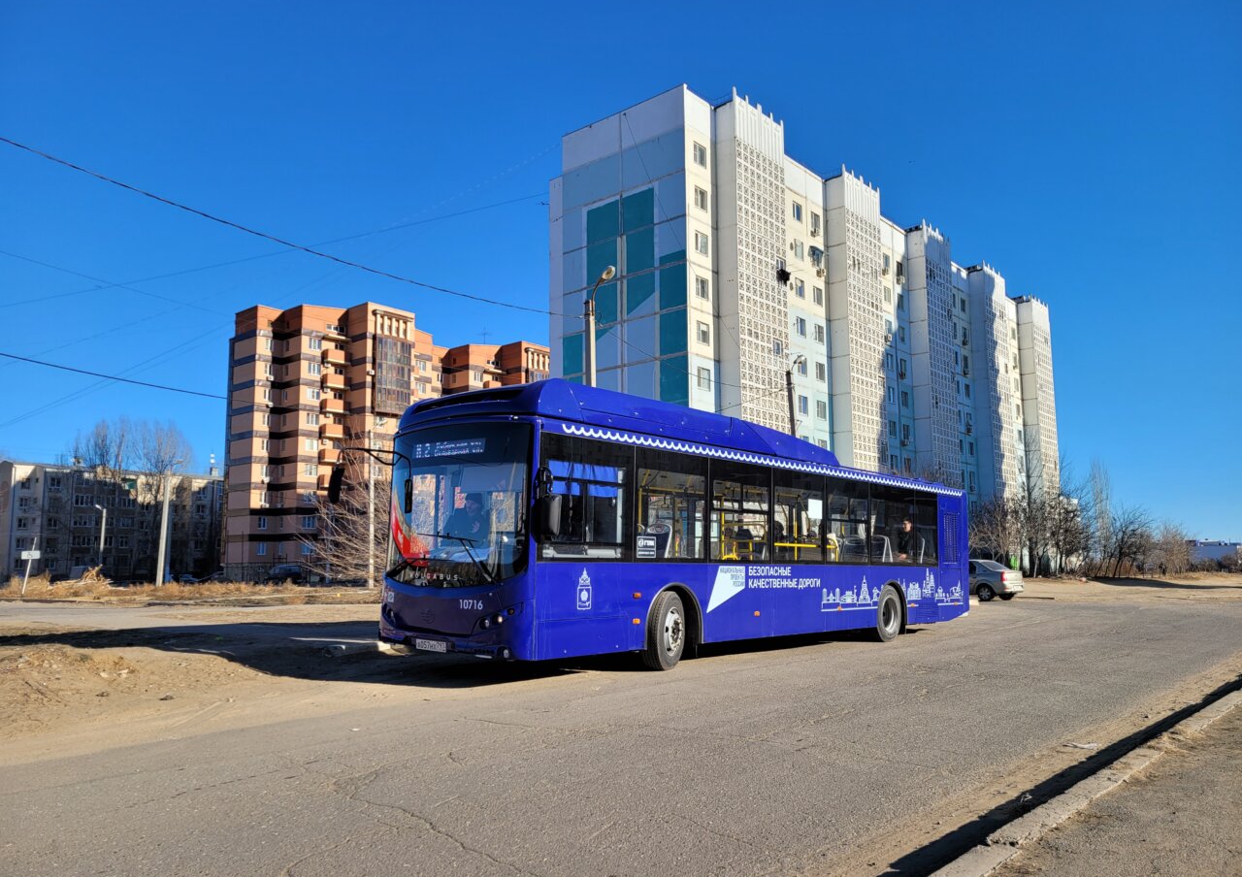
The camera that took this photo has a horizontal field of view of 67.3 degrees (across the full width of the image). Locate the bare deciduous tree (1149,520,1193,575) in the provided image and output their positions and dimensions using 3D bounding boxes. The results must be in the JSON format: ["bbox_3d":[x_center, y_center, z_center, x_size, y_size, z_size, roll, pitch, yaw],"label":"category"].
[{"bbox_3d":[47.043,9.504,80.355,3.828,4.848,3.828,0,-8,0],"label":"bare deciduous tree"}]

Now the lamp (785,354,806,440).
[{"bbox_3d":[6.247,1.349,33.144,0.950,8.913,0.350,-7,-11,41],"label":"lamp"}]

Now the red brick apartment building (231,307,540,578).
[{"bbox_3d":[-24.907,2.661,125.369,17.000,32.317,52.000,-7,-11,40],"label":"red brick apartment building"}]

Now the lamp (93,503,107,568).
[{"bbox_3d":[-45.778,9.222,82.510,1.200,7.003,0.300,4,-10,-30],"label":"lamp"}]

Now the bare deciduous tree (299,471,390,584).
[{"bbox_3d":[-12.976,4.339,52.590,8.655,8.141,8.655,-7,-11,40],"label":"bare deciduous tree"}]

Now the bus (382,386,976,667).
[{"bbox_3d":[1.898,1.609,14.748,2.500,3.330,12.090,-8,-11,41],"label":"bus"}]

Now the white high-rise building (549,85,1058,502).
[{"bbox_3d":[23.848,-2.818,87.021,13.550,31.400,73.500,-7,-11,40],"label":"white high-rise building"}]

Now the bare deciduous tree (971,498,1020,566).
[{"bbox_3d":[29.178,7.873,73.472,3.949,6.481,3.949,0,-8,0],"label":"bare deciduous tree"}]

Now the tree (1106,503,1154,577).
[{"bbox_3d":[41.992,8.475,77.452,4.045,6.201,3.845,0,-8,0],"label":"tree"}]

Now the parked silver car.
[{"bbox_3d":[12.913,5.317,35.214,1.740,1.530,4.250,6,-10,-36],"label":"parked silver car"}]

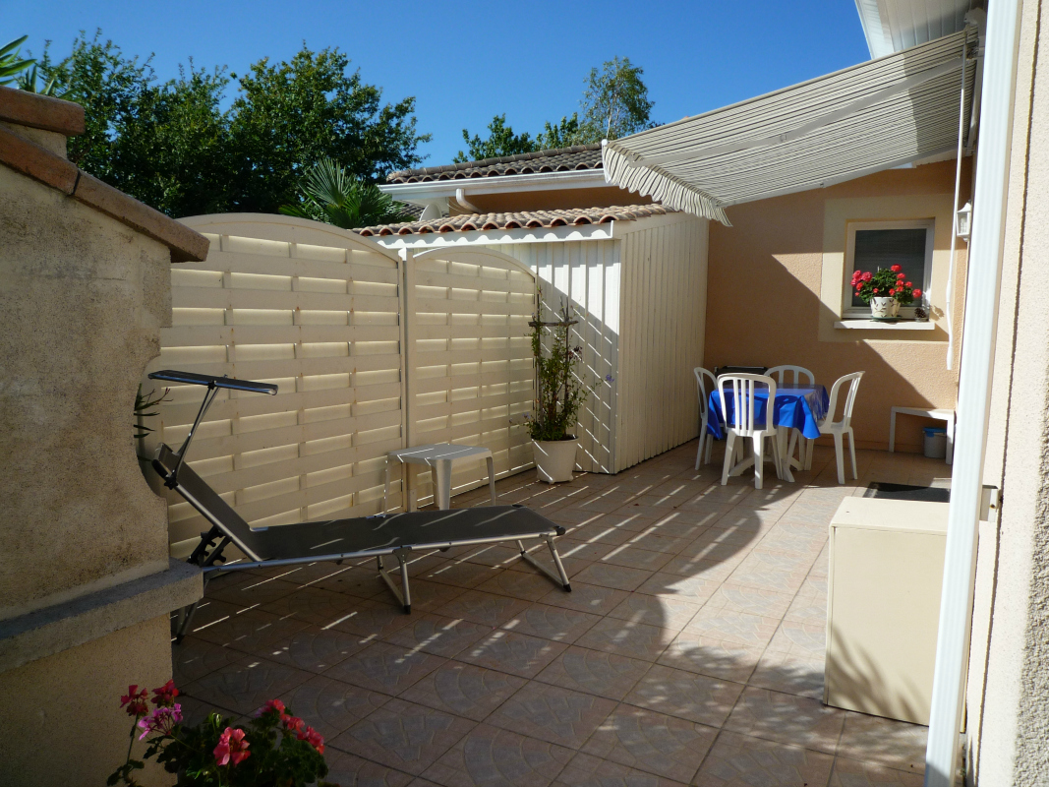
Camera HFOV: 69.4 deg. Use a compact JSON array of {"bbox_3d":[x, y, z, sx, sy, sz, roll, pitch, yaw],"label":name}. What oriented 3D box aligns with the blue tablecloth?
[{"bbox_3d":[2.108,0.145,6.453,0.880,0.380,1.060,3,6,29],"label":"blue tablecloth"}]

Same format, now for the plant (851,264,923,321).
[{"bbox_3d":[3.581,-0.984,7.514,0.620,0.530,0.430,3,6,29],"label":"plant"}]

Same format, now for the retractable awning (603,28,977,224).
[{"bbox_3d":[2.058,-1.671,5.450,2.000,0.570,2.980,3,6,29],"label":"retractable awning"}]

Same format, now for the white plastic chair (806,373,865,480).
[{"bbox_3d":[2.462,0.259,6.245,0.450,0.890,0.530,-4,7,-42],"label":"white plastic chair"}]

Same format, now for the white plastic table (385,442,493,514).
[{"bbox_3d":[-0.535,0.595,4.914,0.490,0.440,0.490,4,6,37],"label":"white plastic table"}]

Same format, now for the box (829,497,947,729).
[{"bbox_3d":[1.294,0.720,2.617,0.410,0.590,0.500,3,6,29],"label":"box"}]

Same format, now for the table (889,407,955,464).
[{"bbox_3d":[3.798,0.394,7.261,0.550,0.450,0.540,3,6,29],"label":"table"}]

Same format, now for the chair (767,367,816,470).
[{"bbox_3d":[2.341,0.208,6.834,0.450,0.890,0.530,3,6,29],"label":"chair"}]

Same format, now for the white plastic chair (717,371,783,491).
[{"bbox_3d":[1.821,0.270,6.096,0.450,0.890,0.530,3,6,30],"label":"white plastic chair"}]

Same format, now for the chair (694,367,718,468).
[{"bbox_3d":[1.779,0.224,6.630,0.530,0.890,0.450,4,6,38],"label":"chair"}]

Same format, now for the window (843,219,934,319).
[{"bbox_3d":[3.644,-1.243,7.618,0.810,1.000,0.120,3,6,29],"label":"window"}]

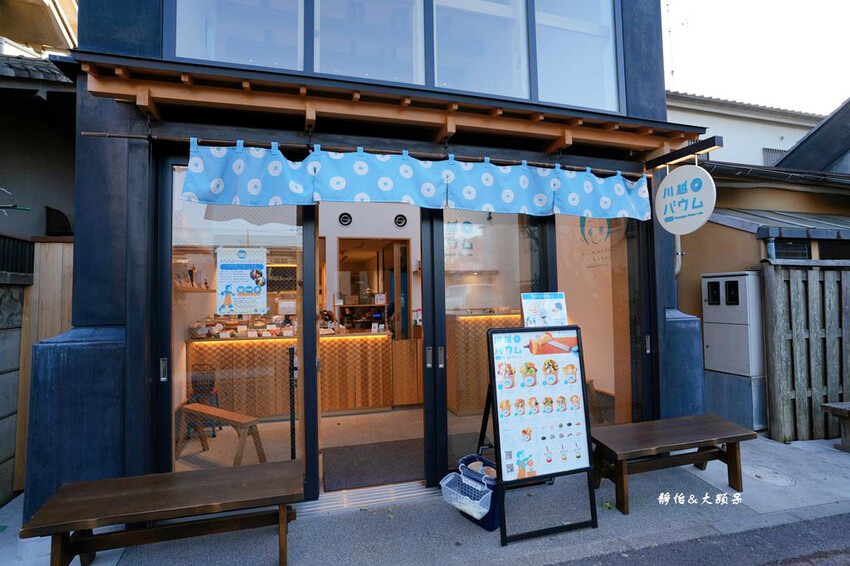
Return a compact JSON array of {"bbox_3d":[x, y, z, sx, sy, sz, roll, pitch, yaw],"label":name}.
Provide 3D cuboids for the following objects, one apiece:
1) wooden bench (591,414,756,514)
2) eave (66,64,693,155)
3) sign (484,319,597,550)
[{"bbox_3d":[1.767,1.260,3.026,1.271,0.394,0.483,0,-2,-16],"label":"wooden bench"},{"bbox_3d":[0.176,-1.112,2.884,4.200,0.250,0.420,0,-2,-16],"label":"eave"},{"bbox_3d":[0.649,0.867,2.674,0.640,1.188,0.492,0,-2,-16],"label":"sign"}]

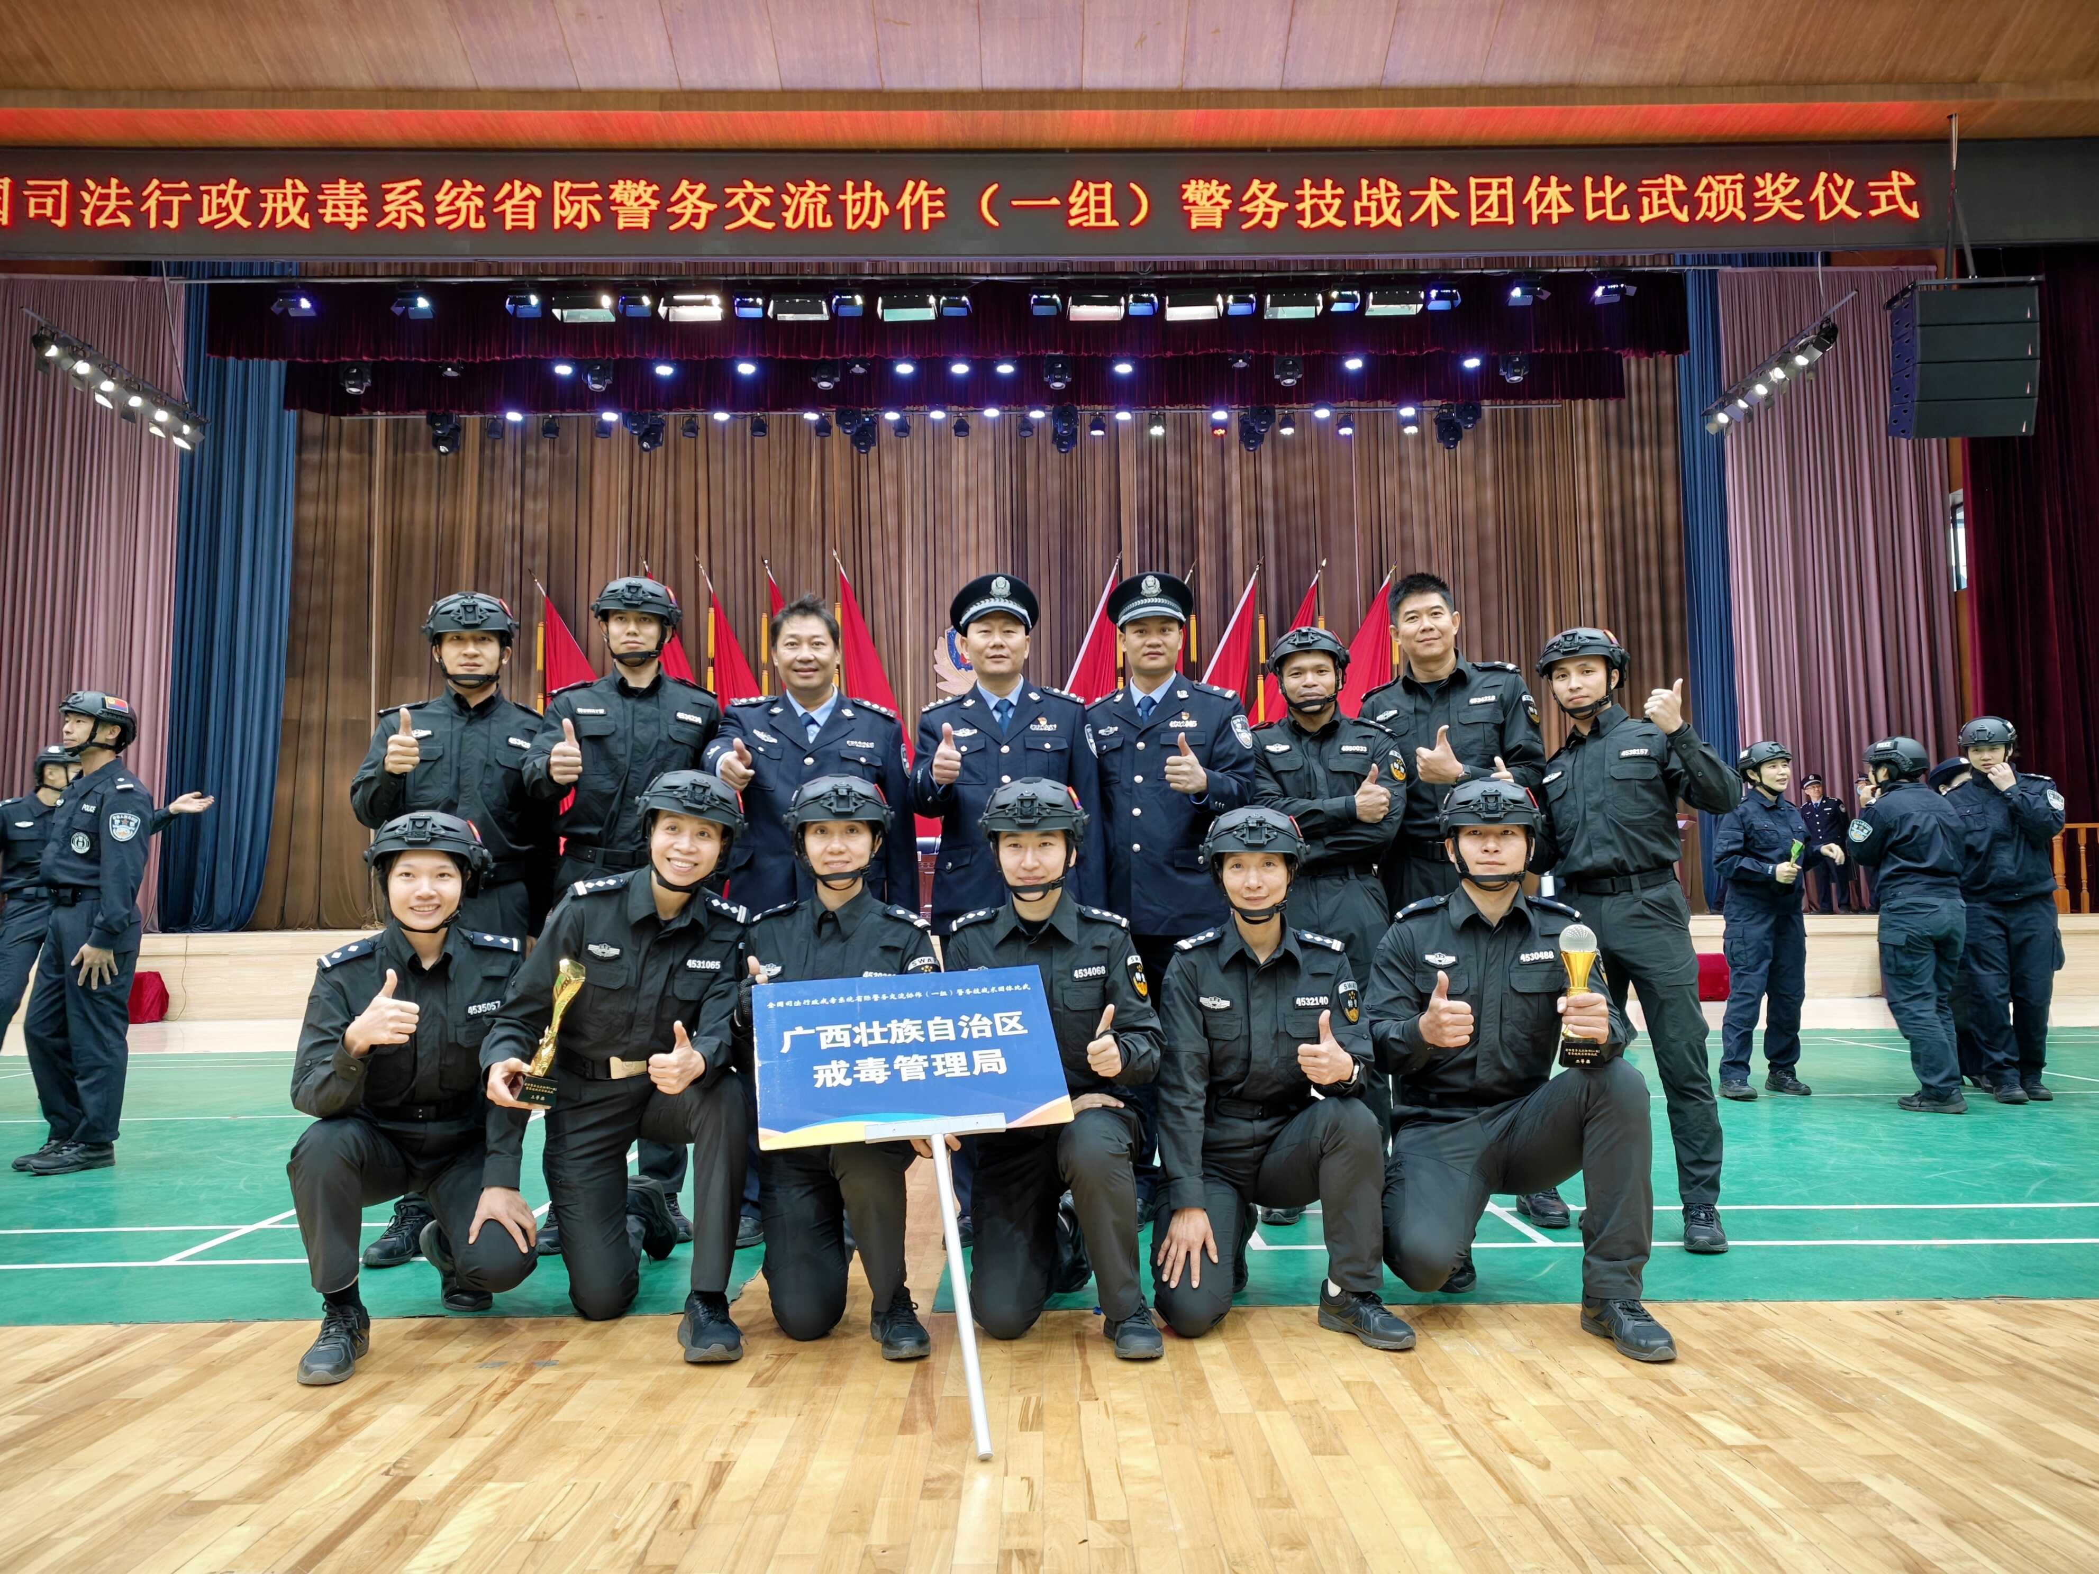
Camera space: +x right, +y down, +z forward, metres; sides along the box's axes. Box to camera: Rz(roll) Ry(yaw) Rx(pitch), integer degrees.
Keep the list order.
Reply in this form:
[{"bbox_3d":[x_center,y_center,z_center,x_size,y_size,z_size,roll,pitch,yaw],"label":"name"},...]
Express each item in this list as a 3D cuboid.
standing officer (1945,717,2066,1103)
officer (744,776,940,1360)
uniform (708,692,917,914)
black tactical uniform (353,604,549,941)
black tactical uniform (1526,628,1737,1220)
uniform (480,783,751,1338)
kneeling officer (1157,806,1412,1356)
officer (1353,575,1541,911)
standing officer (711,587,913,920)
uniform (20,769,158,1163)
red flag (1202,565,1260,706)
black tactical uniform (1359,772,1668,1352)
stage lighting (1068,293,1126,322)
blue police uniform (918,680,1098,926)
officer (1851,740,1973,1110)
[{"bbox_3d":[4.368,0.550,6.421,0.490,1.720,0.380,-4,-6,32],"label":"standing officer"},{"bbox_3d":[-0.433,0.559,3.030,0.490,1.162,0.647,0,-6,-7],"label":"officer"},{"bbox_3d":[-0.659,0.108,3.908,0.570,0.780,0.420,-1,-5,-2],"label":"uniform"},{"bbox_3d":[-1.554,0.341,3.730,0.529,1.753,0.421,1,-6,-19],"label":"black tactical uniform"},{"bbox_3d":[1.574,0.374,3.821,0.588,1.641,0.510,-3,-6,20],"label":"black tactical uniform"},{"bbox_3d":[-0.910,0.566,3.117,0.588,1.176,0.784,1,-6,-11],"label":"uniform"},{"bbox_3d":[0.479,0.592,3.045,0.559,1.081,0.627,0,-5,-3],"label":"kneeling officer"},{"bbox_3d":[1.164,0.322,3.986,0.550,1.820,0.460,-2,-6,16],"label":"officer"},{"bbox_3d":[-0.655,0.345,3.866,0.580,1.800,0.480,-1,-5,-2],"label":"standing officer"},{"bbox_3d":[-3.522,0.610,5.112,0.470,1.452,0.333,-5,-7,40],"label":"uniform"},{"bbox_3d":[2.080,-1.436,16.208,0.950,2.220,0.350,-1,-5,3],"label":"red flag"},{"bbox_3d":[0.998,0.567,3.109,0.620,1.170,0.700,-2,-5,9],"label":"black tactical uniform"},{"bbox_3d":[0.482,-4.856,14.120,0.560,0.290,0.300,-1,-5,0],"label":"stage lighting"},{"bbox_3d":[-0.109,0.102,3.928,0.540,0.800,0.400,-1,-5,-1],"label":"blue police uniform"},{"bbox_3d":[3.818,0.588,6.217,0.470,1.630,0.420,3,-6,-32],"label":"officer"}]

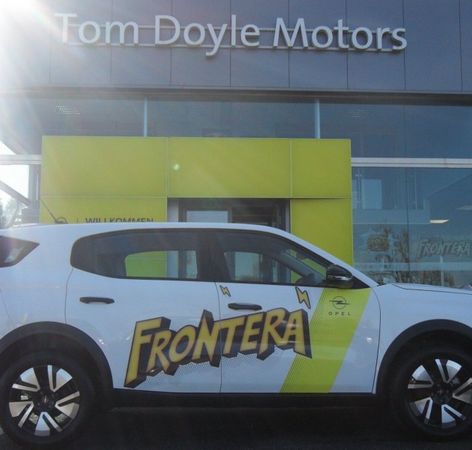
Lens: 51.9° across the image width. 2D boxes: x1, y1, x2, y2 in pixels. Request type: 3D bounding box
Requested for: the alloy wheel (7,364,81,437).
[{"bbox_3d":[-1.255,1.148,3.256,0.463,0.463,0.200,0,-4,-3],"label":"alloy wheel"}]

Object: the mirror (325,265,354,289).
[{"bbox_3d":[0.698,0.349,3.273,0.191,0.158,0.220,0,-4,-3],"label":"mirror"}]

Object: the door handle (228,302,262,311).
[{"bbox_3d":[0.064,0.551,3.273,0.230,0.051,0.050,0,-4,-3],"label":"door handle"}]

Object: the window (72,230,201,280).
[{"bbox_3d":[-0.694,0.215,3.398,0.888,0.353,0.110,0,-4,-3],"label":"window"}]

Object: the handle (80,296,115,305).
[{"bbox_3d":[-0.920,0.502,3.223,0.223,0.051,0.050,0,-4,-3],"label":"handle"}]

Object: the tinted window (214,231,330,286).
[{"bbox_3d":[0.270,0.238,3.459,0.846,0.398,0.110,0,-4,-3],"label":"tinted window"}]

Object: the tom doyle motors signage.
[{"bbox_3d":[-0.016,-3.186,8.212,5.951,0.722,0.100,0,-4,-3],"label":"tom doyle motors signage"}]

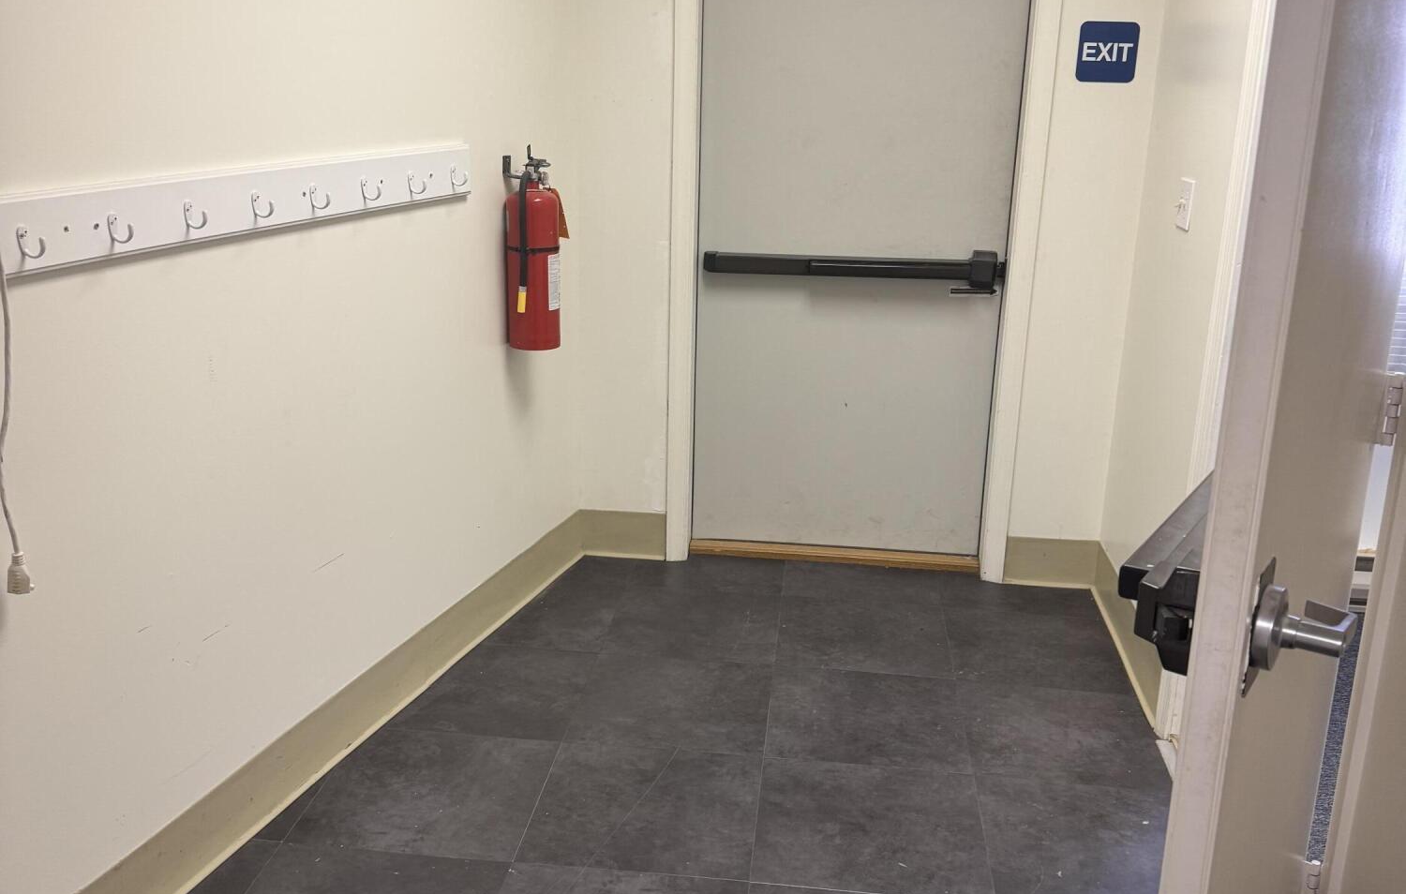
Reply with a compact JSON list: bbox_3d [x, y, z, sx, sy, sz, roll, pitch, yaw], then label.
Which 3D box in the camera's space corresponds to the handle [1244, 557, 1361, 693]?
[{"bbox_3d":[0.509,0.143,1.086,0.068,0.105,0.150,12,20,31],"label":"handle"}]

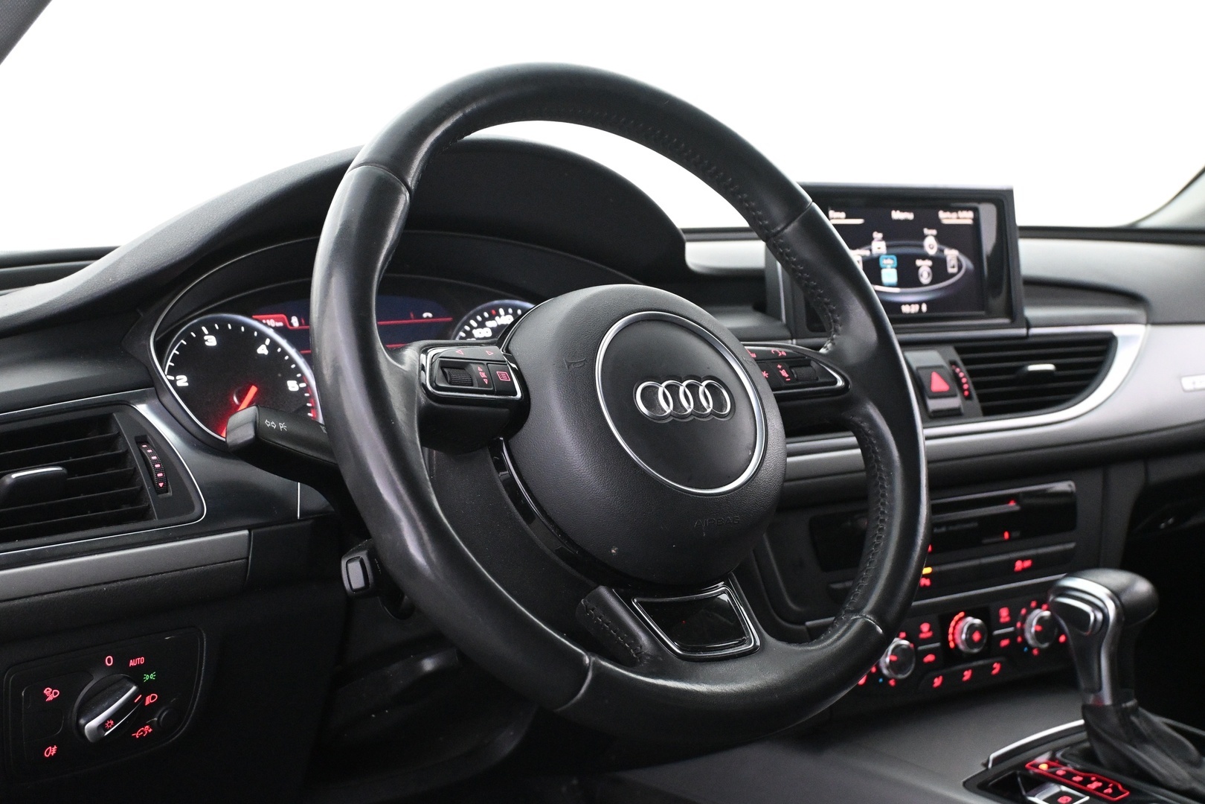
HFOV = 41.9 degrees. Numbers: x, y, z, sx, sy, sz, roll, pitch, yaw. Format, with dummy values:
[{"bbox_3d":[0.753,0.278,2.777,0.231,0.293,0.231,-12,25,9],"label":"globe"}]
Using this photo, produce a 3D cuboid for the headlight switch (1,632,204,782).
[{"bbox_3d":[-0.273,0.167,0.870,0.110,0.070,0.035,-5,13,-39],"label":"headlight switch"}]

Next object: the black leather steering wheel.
[{"bbox_3d":[0.014,-0.001,0.831,0.372,0.372,0.110,-3,-21,-36],"label":"black leather steering wheel"}]

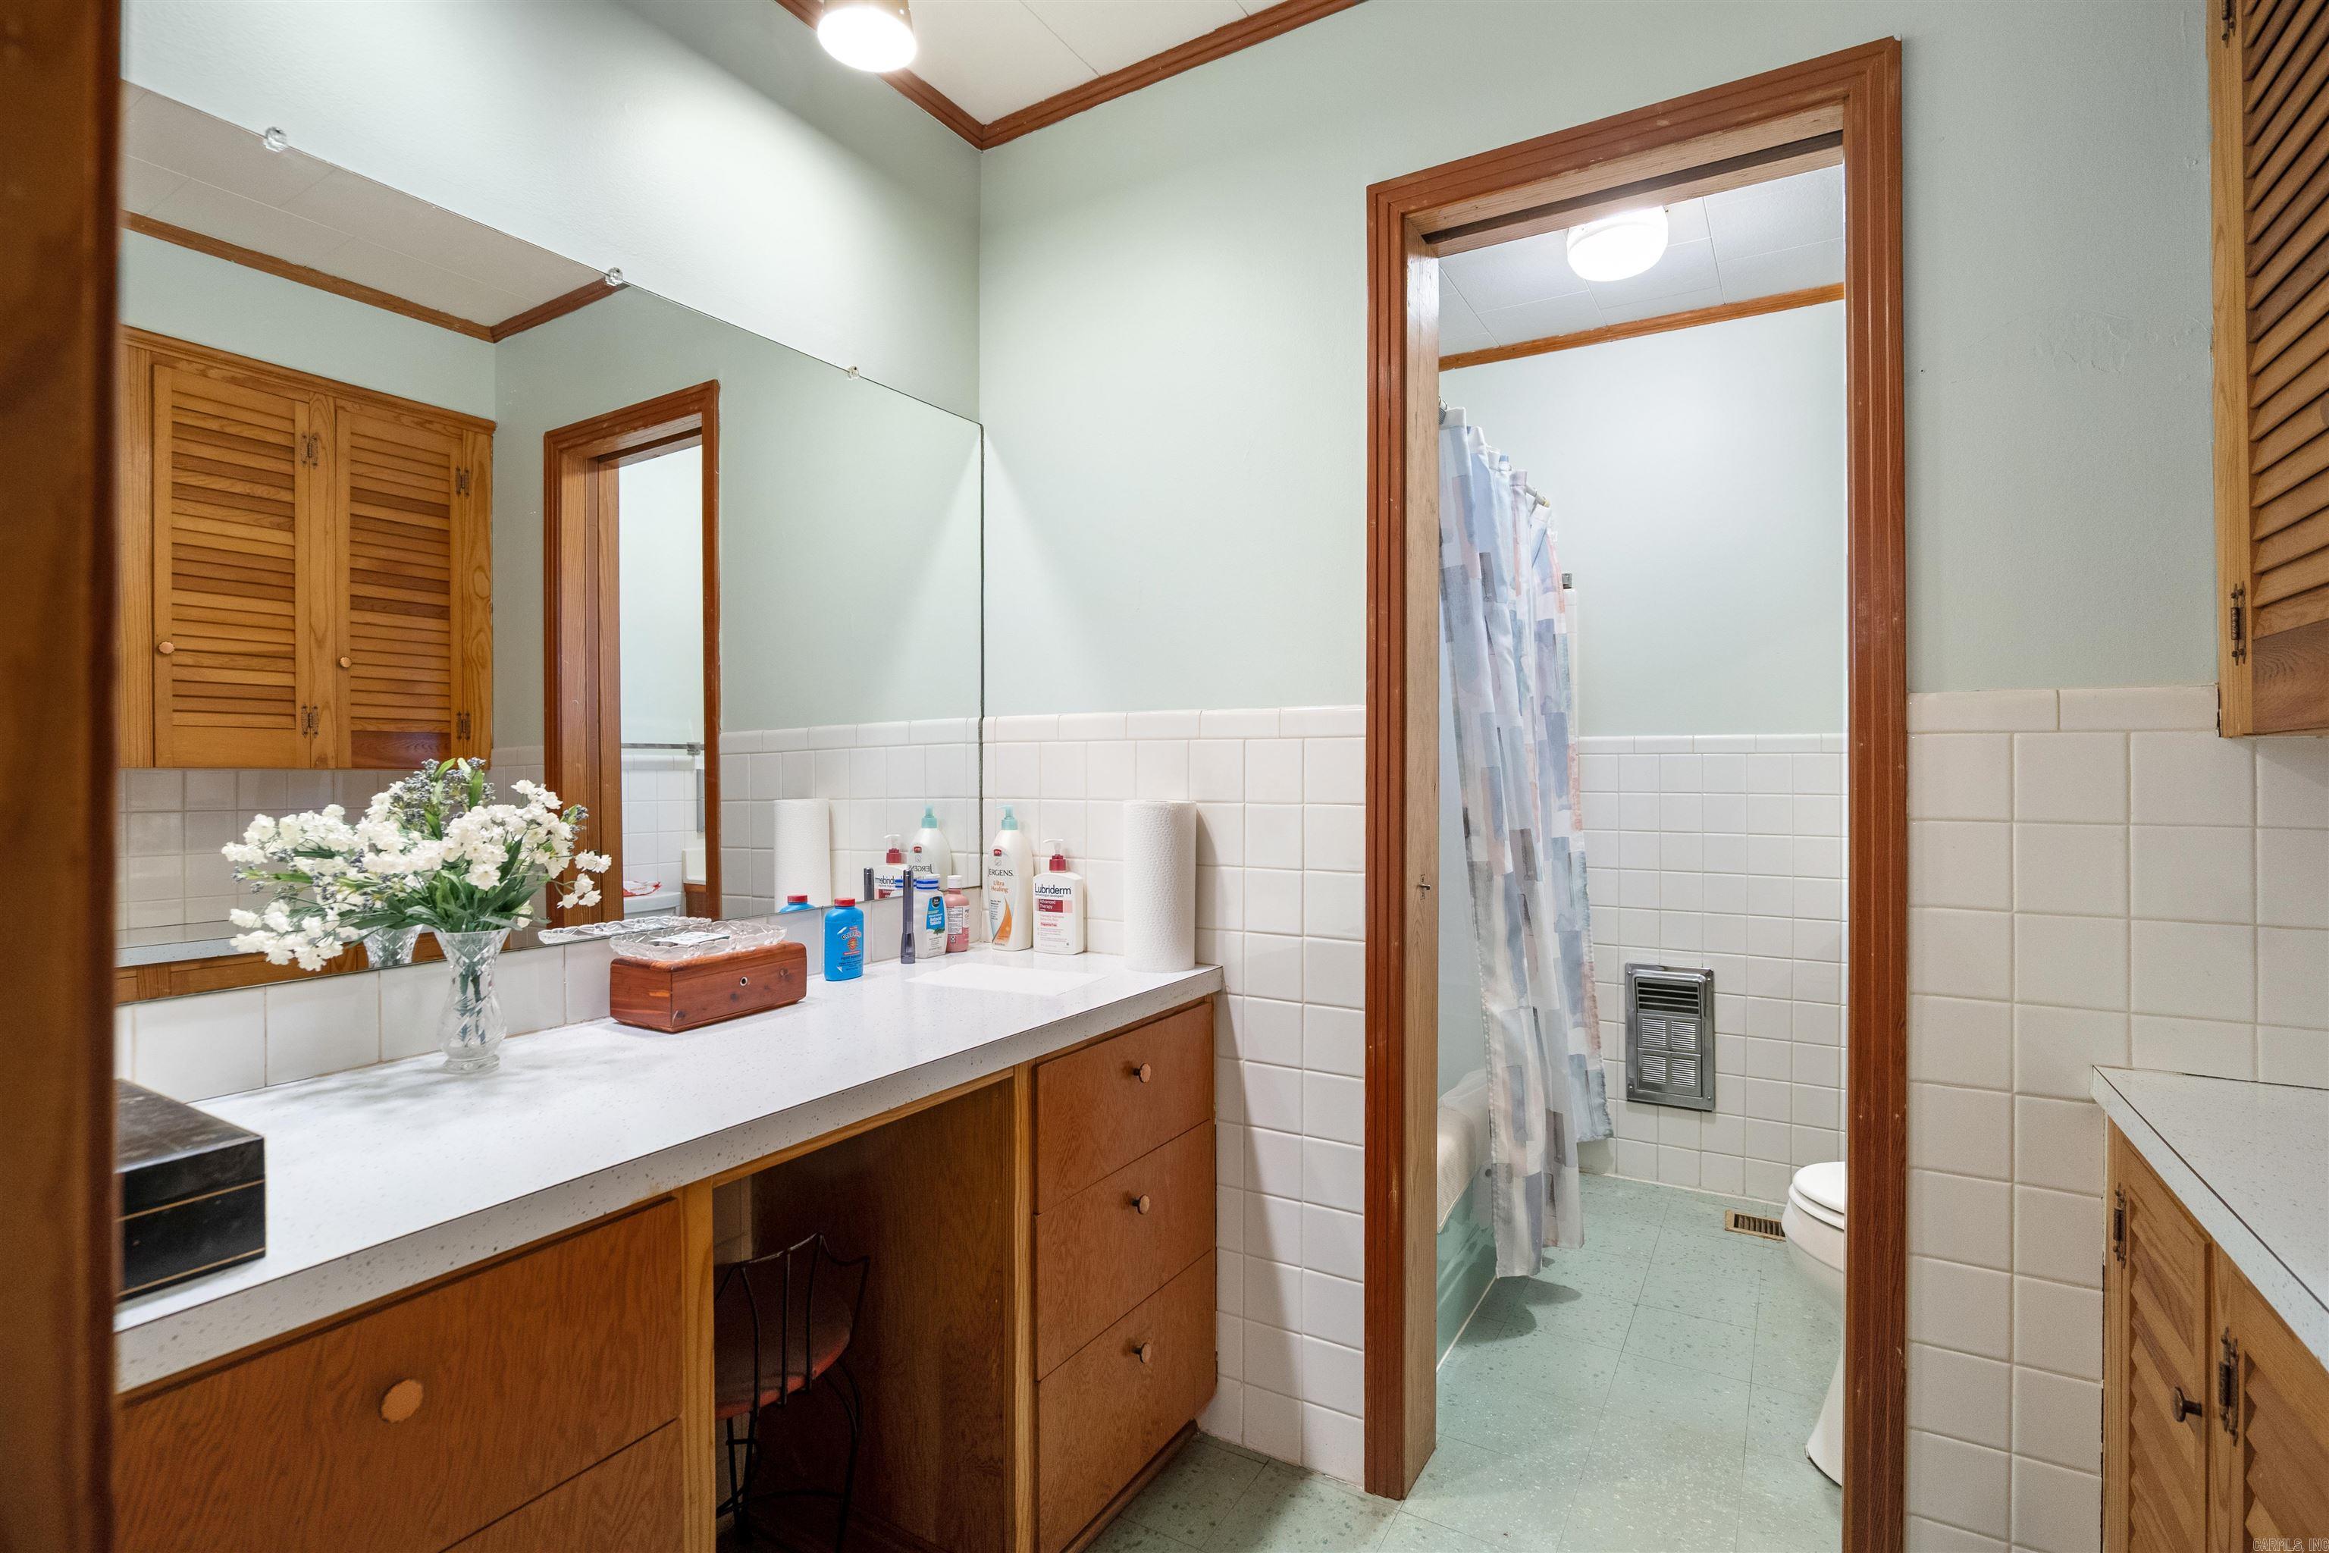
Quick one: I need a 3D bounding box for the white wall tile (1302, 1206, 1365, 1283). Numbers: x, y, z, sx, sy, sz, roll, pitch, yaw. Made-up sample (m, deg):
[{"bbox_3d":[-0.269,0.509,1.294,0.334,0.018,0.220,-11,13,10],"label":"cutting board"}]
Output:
[{"bbox_3d":[0.285,0.775,1.723,0.108,0.110,0.009,0,0,29],"label":"white wall tile"}]

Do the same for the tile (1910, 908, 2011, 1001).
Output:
[{"bbox_3d":[0.999,0.224,1.302,0.108,0.108,0.009,1,1,30],"label":"tile"}]

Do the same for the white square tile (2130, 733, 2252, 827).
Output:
[{"bbox_3d":[1.183,0.003,1.195,0.108,0.108,0.009,1,1,30],"label":"white square tile"}]

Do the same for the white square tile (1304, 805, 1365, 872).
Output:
[{"bbox_3d":[0.285,0.103,1.723,0.108,0.110,0.009,0,0,29],"label":"white square tile"}]

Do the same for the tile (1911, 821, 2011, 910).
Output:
[{"bbox_3d":[1.012,0.114,1.317,0.105,0.110,0.010,0,0,29],"label":"tile"}]

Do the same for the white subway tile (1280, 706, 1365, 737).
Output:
[{"bbox_3d":[0.265,-0.091,1.735,0.149,0.051,0.010,0,0,29],"label":"white subway tile"}]

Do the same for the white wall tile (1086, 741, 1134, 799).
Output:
[{"bbox_3d":[-0.096,-0.013,1.923,0.108,0.108,0.009,1,1,30],"label":"white wall tile"}]

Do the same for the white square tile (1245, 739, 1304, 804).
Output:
[{"bbox_3d":[0.188,-0.010,1.754,0.106,0.108,0.010,0,0,29],"label":"white square tile"}]

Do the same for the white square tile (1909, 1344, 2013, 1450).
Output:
[{"bbox_3d":[1.010,0.785,1.316,0.105,0.110,0.010,0,0,29],"label":"white square tile"}]

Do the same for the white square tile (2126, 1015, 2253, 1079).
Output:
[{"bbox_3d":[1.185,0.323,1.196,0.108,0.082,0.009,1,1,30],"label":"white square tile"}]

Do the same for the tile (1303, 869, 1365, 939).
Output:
[{"bbox_3d":[0.285,0.215,1.723,0.108,0.110,0.009,0,0,29],"label":"tile"}]

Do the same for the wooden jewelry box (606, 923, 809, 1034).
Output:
[{"bbox_3d":[-0.648,0.292,1.488,0.135,0.090,0.223,0,0,30],"label":"wooden jewelry box"}]

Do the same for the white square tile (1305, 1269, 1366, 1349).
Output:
[{"bbox_3d":[0.280,0.875,1.700,0.106,0.108,0.010,0,0,29],"label":"white square tile"}]

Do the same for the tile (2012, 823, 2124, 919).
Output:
[{"bbox_3d":[1.091,0.113,1.248,0.108,0.108,0.009,1,1,30],"label":"tile"}]

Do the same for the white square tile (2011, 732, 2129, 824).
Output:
[{"bbox_3d":[1.105,0.002,1.264,0.108,0.110,0.009,0,0,29],"label":"white square tile"}]

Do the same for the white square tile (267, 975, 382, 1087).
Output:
[{"bbox_3d":[-0.945,0.281,1.164,0.010,0.107,0.108,0,0,32],"label":"white square tile"}]

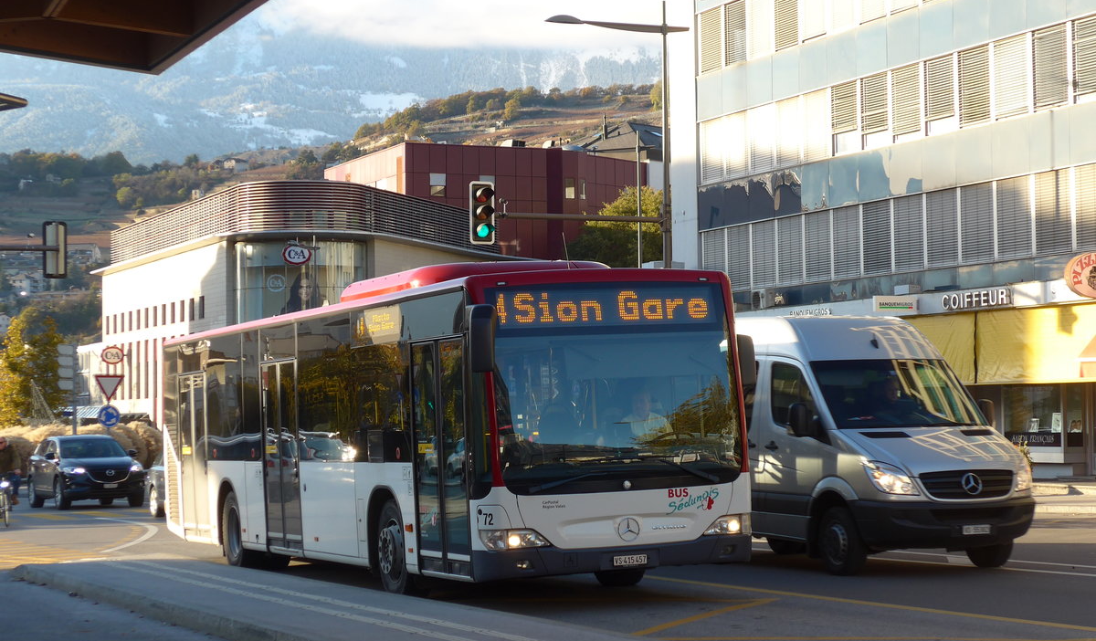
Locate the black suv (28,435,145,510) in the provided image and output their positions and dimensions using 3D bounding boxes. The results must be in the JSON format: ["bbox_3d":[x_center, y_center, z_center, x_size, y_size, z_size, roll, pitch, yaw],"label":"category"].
[{"bbox_3d":[-10.675,3.466,53.960,1.950,1.710,5.050,1,-3,-24],"label":"black suv"}]

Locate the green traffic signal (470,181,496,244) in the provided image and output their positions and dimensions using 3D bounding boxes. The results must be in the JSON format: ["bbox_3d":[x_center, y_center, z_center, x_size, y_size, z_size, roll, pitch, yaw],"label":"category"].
[{"bbox_3d":[-1.331,-2.212,48.300,0.560,1.300,0.420,1,-3,-25],"label":"green traffic signal"}]

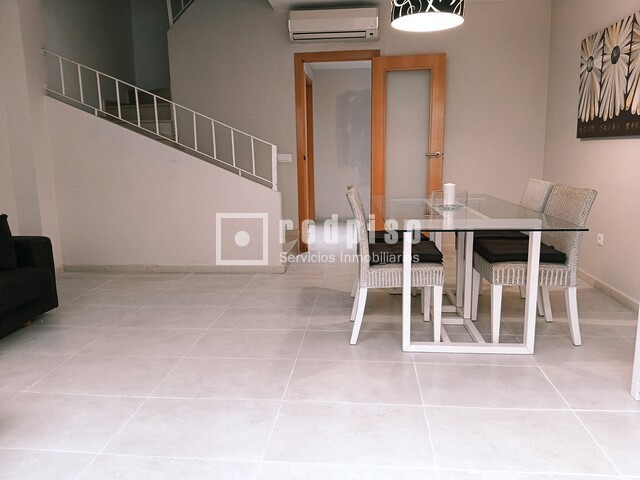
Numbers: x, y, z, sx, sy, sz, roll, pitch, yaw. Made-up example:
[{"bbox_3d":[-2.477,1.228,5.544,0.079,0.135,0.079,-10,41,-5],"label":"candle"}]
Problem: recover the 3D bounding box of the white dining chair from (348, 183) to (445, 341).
[{"bbox_3d":[0.438,0.125,2.880,0.538,0.891,0.451,0,11,6],"label":"white dining chair"}]

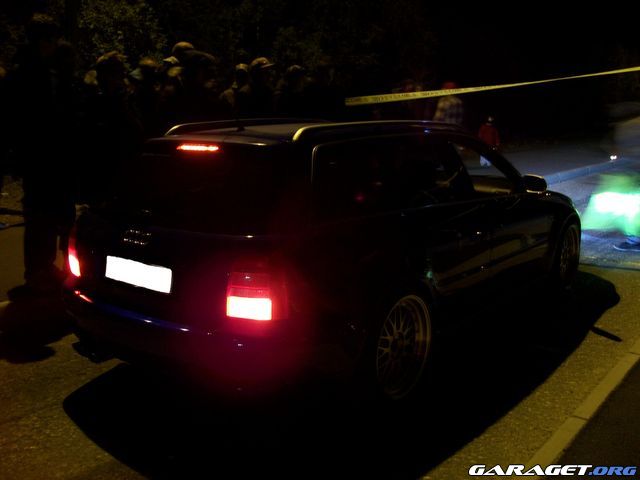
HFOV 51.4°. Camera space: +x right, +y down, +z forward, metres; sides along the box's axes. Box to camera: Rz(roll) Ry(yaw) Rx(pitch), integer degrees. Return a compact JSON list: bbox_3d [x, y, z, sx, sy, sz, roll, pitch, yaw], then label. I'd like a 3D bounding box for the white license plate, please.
[{"bbox_3d":[-0.847,0.157,3.079,0.510,0.110,0.020,8,5,39],"label":"white license plate"}]

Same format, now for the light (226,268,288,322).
[{"bbox_3d":[-0.245,0.226,2.747,0.245,0.210,0.160,8,14,39],"label":"light"}]

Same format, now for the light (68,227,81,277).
[{"bbox_3d":[-1.296,0.074,3.597,0.245,0.210,0.160,8,14,39],"label":"light"}]

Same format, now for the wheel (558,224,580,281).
[{"bbox_3d":[1.957,0.116,5.438,0.180,0.500,0.500,8,14,39],"label":"wheel"}]

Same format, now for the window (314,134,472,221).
[{"bbox_3d":[0.424,-0.340,3.458,0.090,0.400,1.420,-14,0,41],"label":"window"}]

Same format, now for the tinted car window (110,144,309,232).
[{"bbox_3d":[-0.646,-0.274,3.154,1.120,0.430,0.100,8,-24,39],"label":"tinted car window"}]

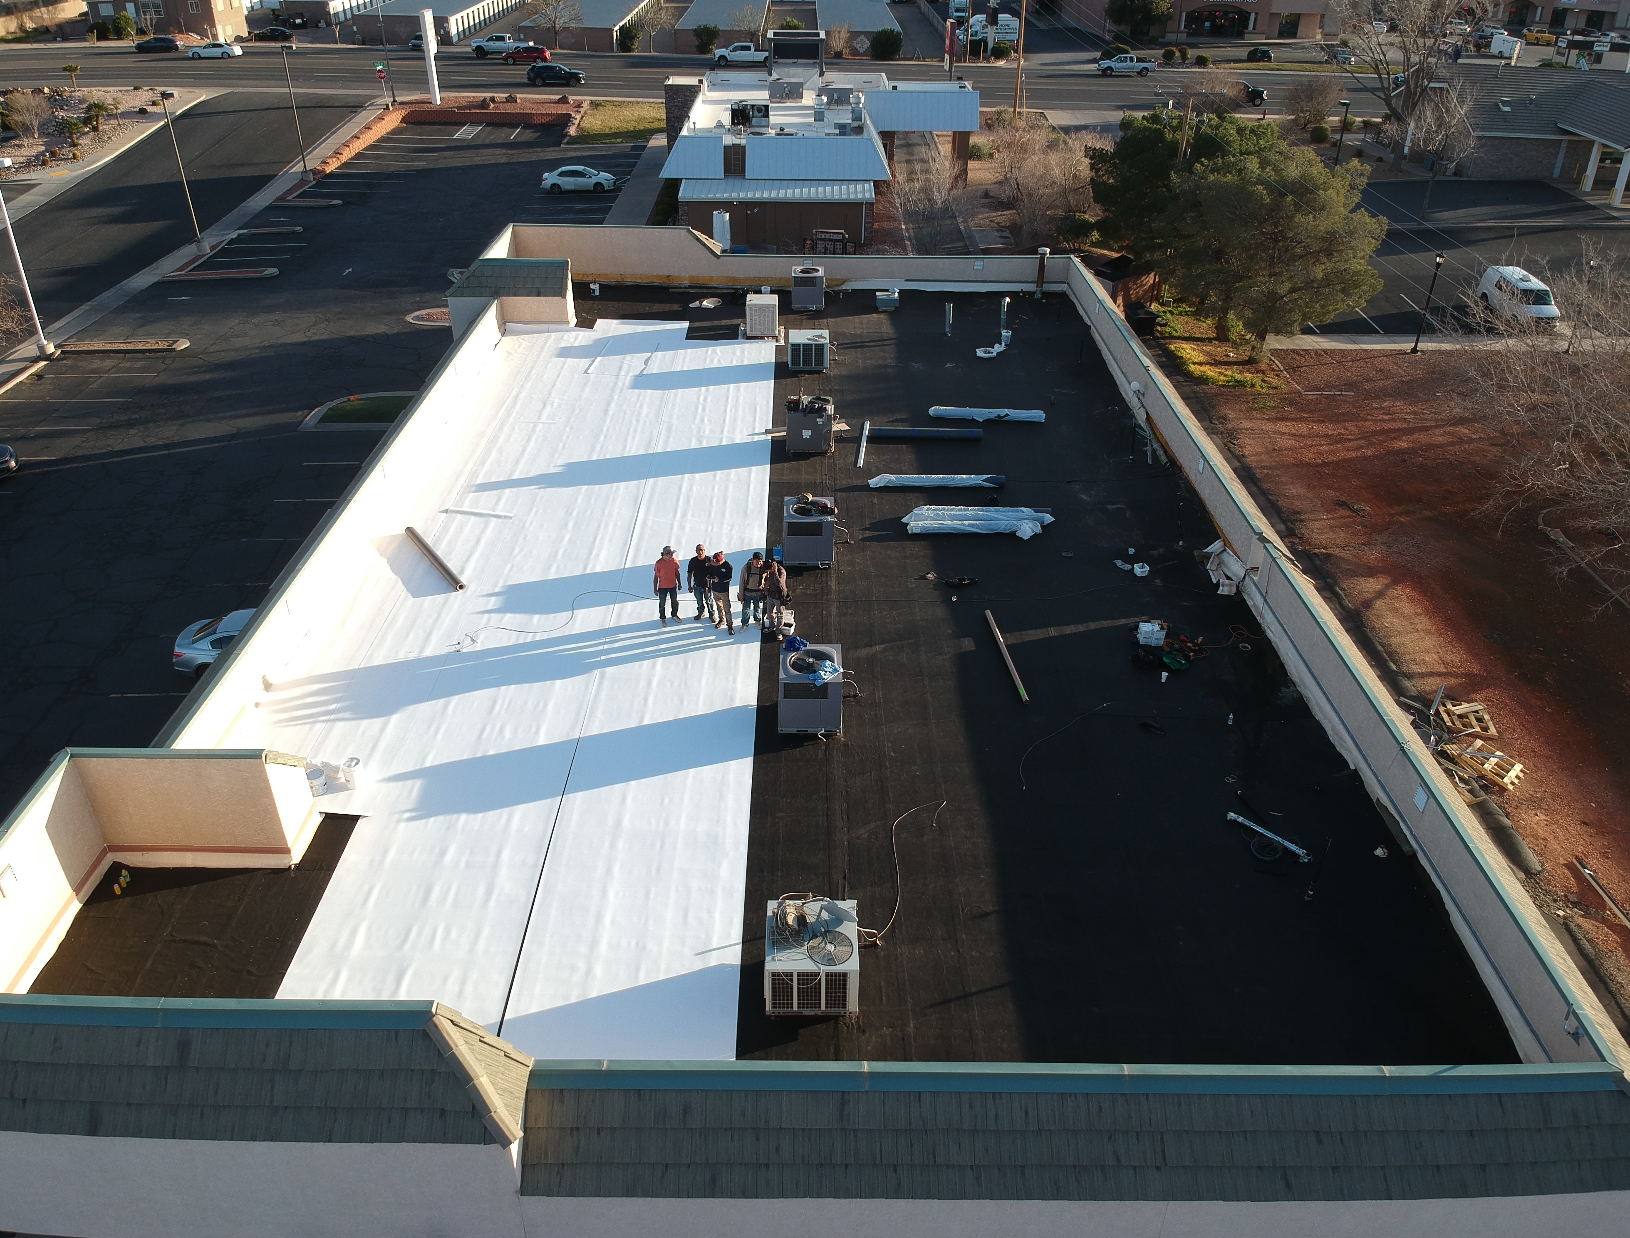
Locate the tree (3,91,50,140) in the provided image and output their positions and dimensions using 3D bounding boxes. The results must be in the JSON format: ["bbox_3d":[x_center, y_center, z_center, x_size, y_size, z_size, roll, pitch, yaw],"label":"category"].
[{"bbox_3d":[-54.310,-34.700,81.919,3.200,3.060,3.200,1,32,-1],"label":"tree"}]

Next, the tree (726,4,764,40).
[{"bbox_3d":[-6.869,-59.647,120.719,3.800,4.650,3.800,1,32,-1],"label":"tree"}]

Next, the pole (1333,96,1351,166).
[{"bbox_3d":[34.733,-32.025,78.970,0.850,4.466,0.350,1,32,-1],"label":"pole"}]

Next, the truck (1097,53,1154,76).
[{"bbox_3d":[29.975,-53.200,114.500,5.550,1.830,1.920,0,32,-1],"label":"truck"}]

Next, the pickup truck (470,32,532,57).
[{"bbox_3d":[-30.581,-56.693,117.808,6.000,2.020,2.050,2,32,2],"label":"pickup truck"}]

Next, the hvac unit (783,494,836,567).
[{"bbox_3d":[-0.121,-1.889,25.740,1.050,1.080,1.100,0,32,-1],"label":"hvac unit"}]

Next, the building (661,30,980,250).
[{"bbox_3d":[0.226,-30.612,74.088,19.800,7.600,26.900,1,32,-1],"label":"building"}]

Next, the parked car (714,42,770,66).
[{"bbox_3d":[-6.345,-55.226,116.318,6.700,2.020,2.070,2,32,2],"label":"parked car"}]

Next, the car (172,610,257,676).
[{"bbox_3d":[-13.727,0.514,30.526,4.800,1.430,1.840,1,32,-1],"label":"car"}]

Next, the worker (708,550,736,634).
[{"bbox_3d":[-1.785,-0.531,22.918,0.560,1.729,0.500,8,33,12],"label":"worker"}]

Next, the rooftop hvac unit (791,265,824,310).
[{"bbox_3d":[-0.228,-11.551,41.652,1.100,1.140,1.180,1,32,-1],"label":"rooftop hvac unit"}]

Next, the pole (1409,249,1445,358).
[{"bbox_3d":[26.331,-13.543,51.071,0.420,4.311,0.420,1,32,-1],"label":"pole"}]

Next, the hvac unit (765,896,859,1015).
[{"bbox_3d":[-0.033,4.543,16.078,1.218,0.909,1.218,1,32,-1],"label":"hvac unit"}]

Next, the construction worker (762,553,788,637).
[{"bbox_3d":[-0.745,-0.418,22.817,0.560,1.669,0.450,8,33,12],"label":"construction worker"}]

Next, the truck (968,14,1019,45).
[{"bbox_3d":[17.602,-59.900,121.918,6.600,3.050,2.350,1,32,-1],"label":"truck"}]

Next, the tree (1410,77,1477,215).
[{"bbox_3d":[36.439,-27.070,69.279,3.900,7.400,3.900,1,32,-1],"label":"tree"}]

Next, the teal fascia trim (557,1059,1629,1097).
[{"bbox_3d":[3.085,5.363,14.040,12.795,0.310,0.170,1,32,-1],"label":"teal fascia trim"}]

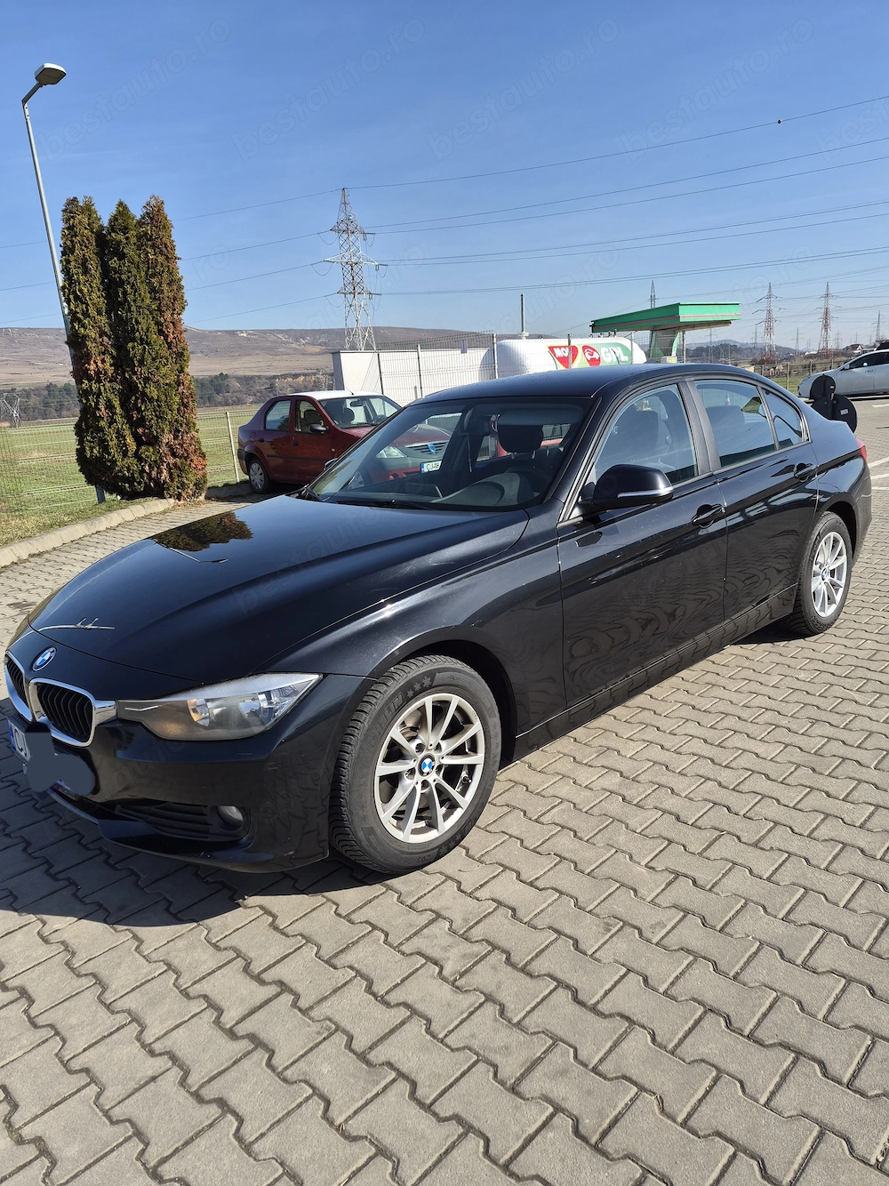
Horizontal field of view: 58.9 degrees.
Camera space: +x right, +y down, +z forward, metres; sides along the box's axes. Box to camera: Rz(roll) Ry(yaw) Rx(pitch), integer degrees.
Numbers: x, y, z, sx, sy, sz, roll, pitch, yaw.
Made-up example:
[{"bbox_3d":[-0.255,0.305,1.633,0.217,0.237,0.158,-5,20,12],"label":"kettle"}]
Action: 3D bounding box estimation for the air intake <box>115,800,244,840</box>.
[{"bbox_3d":[-0.699,0.598,2.128,0.450,0.100,0.090,1,14,22],"label":"air intake"}]

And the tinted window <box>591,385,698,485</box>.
[{"bbox_3d":[0.746,-0.590,3.018,0.800,0.400,0.060,-17,-3,-41],"label":"tinted window"}]

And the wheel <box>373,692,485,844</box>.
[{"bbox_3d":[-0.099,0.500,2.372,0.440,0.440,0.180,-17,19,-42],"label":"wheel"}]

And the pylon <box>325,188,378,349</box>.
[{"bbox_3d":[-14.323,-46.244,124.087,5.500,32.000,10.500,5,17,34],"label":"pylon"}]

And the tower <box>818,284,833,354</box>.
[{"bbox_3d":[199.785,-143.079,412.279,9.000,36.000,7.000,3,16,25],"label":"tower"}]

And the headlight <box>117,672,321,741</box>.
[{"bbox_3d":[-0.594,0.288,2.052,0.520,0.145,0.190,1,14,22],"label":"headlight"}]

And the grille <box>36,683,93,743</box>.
[{"bbox_3d":[-1.057,0.336,2.234,0.270,0.165,0.060,5,16,37],"label":"grille"}]

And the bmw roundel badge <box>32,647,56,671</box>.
[{"bbox_3d":[-1.194,0.199,2.357,0.082,0.012,0.082,11,57,46],"label":"bmw roundel badge"}]

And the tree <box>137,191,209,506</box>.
[{"bbox_3d":[-4.024,-3.481,11.405,0.800,4.117,0.800,-5,14,0],"label":"tree"}]

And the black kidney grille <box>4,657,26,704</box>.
[{"bbox_3d":[-1.348,0.283,2.511,0.060,0.160,0.280,-13,17,-31],"label":"black kidney grille"}]

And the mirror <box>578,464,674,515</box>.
[{"bbox_3d":[0.615,-0.353,2.707,0.200,0.160,0.245,-16,17,-41],"label":"mirror"}]

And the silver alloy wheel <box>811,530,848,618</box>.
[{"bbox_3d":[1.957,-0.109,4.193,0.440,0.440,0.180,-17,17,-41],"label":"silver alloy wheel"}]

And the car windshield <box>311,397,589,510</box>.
[{"bbox_3d":[-0.029,-0.589,3.314,1.400,0.130,0.750,9,52,46],"label":"car windshield"}]

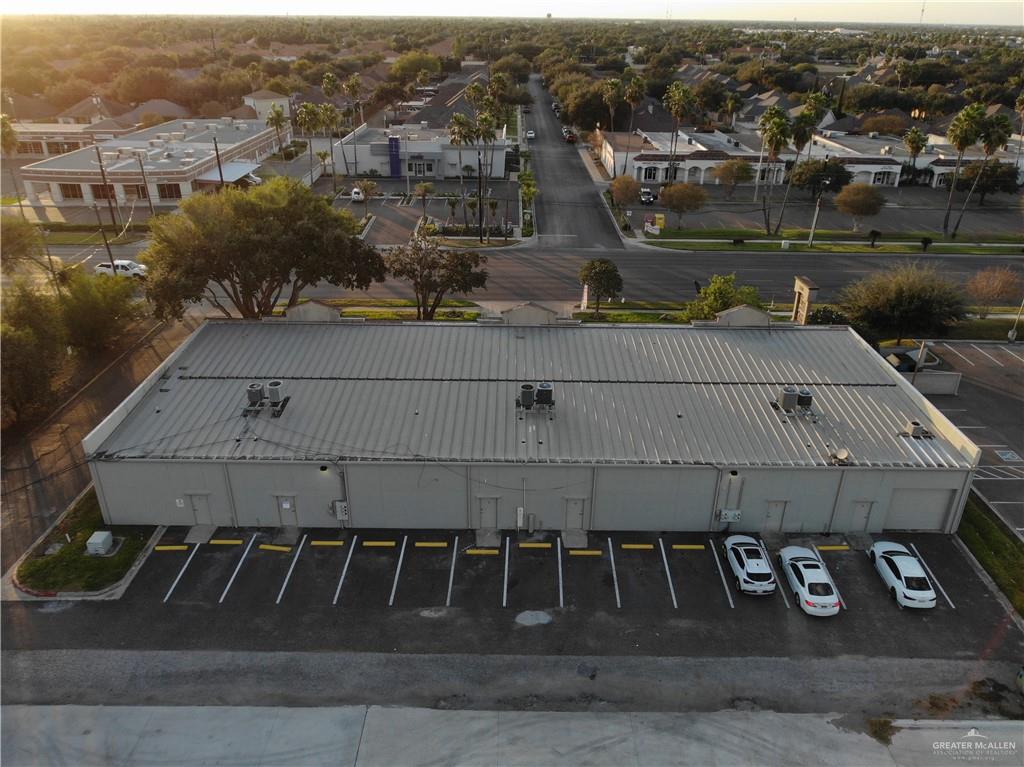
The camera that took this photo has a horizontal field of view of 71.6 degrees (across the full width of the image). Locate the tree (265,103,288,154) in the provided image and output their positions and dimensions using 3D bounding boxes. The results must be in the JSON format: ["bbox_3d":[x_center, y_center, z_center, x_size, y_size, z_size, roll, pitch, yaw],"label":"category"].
[{"bbox_3d":[-47.180,-50.961,143.624,4.400,11.300,4.400,1,27,0],"label":"tree"}]

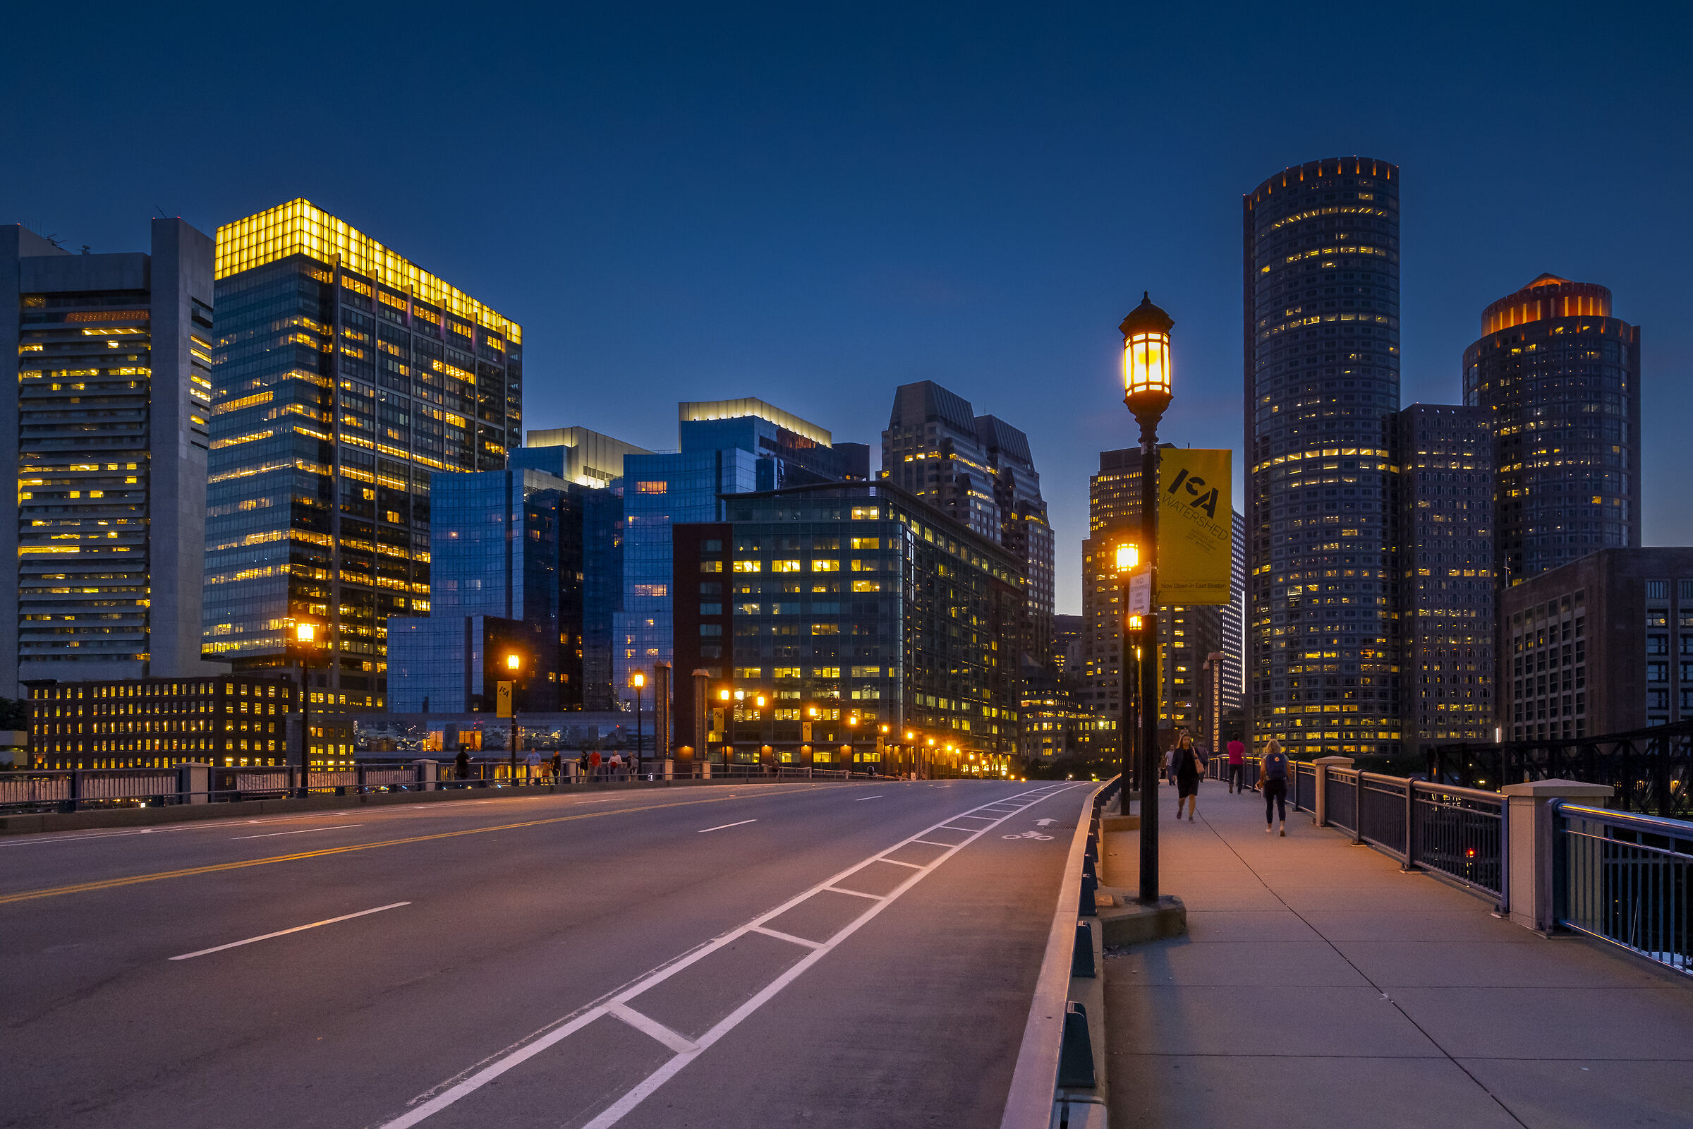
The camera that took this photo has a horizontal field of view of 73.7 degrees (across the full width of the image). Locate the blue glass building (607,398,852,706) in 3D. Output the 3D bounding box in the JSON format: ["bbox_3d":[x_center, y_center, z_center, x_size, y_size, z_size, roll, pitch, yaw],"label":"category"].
[{"bbox_3d":[-20.100,9.500,233.000,28.000,76.000,44.000,-3,-6,30],"label":"blue glass building"}]

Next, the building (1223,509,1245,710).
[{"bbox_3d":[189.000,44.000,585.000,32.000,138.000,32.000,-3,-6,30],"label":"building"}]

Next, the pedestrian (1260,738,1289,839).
[{"bbox_3d":[7.180,3.720,18.900,0.480,1.660,0.450,-1,-4,12],"label":"pedestrian"}]

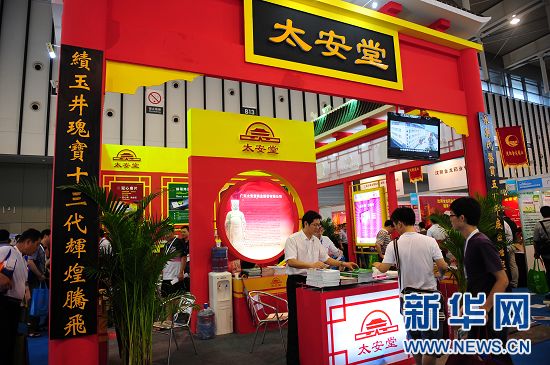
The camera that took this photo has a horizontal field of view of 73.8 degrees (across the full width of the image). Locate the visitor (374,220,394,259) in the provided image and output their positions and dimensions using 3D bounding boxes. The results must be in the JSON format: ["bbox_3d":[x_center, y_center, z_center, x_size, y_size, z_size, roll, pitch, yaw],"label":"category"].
[{"bbox_3d":[1.642,1.374,5.308,0.420,1.660,0.500,-3,-7,11],"label":"visitor"}]

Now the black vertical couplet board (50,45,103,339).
[{"bbox_3d":[-1.739,0.029,3.254,0.344,2.545,0.050,1,-7,-27],"label":"black vertical couplet board"}]

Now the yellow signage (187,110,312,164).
[{"bbox_3d":[-0.352,-0.792,6.740,2.422,0.811,0.220,1,-7,-27],"label":"yellow signage"}]

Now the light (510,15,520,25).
[{"bbox_3d":[12.482,-8.459,19.000,0.480,0.400,0.480,1,-7,-27],"label":"light"}]

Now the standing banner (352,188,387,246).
[{"bbox_3d":[2.050,0.785,8.007,0.100,1.200,0.920,1,-7,-27],"label":"standing banner"}]

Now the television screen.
[{"bbox_3d":[2.038,-0.655,5.435,1.020,0.635,0.100,1,-1,-27],"label":"television screen"}]

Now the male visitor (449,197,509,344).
[{"bbox_3d":[1.463,0.957,2.506,0.460,1.740,0.500,-7,-9,31],"label":"male visitor"}]

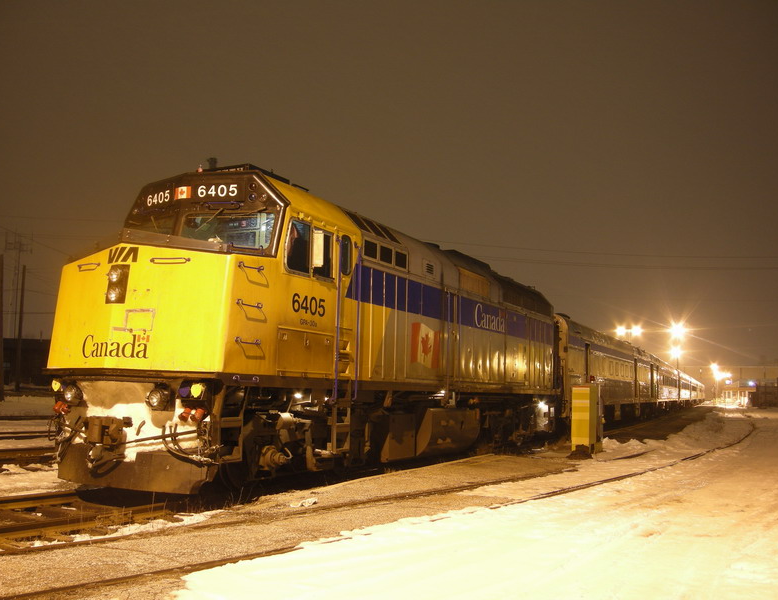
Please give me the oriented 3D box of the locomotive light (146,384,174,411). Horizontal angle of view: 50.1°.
[{"bbox_3d":[-2.892,1.233,10.432,0.260,0.290,0.210,-2,-7,26],"label":"locomotive light"}]

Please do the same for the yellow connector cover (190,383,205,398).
[{"bbox_3d":[-2.388,1.133,10.366,0.170,0.180,0.120,-2,-7,26],"label":"yellow connector cover"}]

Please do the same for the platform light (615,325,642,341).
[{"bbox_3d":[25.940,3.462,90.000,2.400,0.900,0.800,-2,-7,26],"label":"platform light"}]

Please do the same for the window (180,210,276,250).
[{"bbox_3d":[-2.310,-0.968,11.826,1.370,0.580,0.060,0,-23,10],"label":"window"}]

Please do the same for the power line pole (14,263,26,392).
[{"bbox_3d":[-32.082,2.420,72.588,0.310,11.060,0.310,-2,-7,26],"label":"power line pole"}]

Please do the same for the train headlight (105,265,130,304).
[{"bbox_3d":[-3.549,-0.199,10.900,0.310,0.500,0.130,-2,-7,26],"label":"train headlight"}]

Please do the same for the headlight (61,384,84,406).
[{"bbox_3d":[-4.222,1.264,11.095,0.260,0.290,0.210,-2,-7,26],"label":"headlight"}]

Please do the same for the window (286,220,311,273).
[{"bbox_3d":[-1.311,-0.749,11.970,0.070,0.800,0.670,-2,-7,26],"label":"window"}]

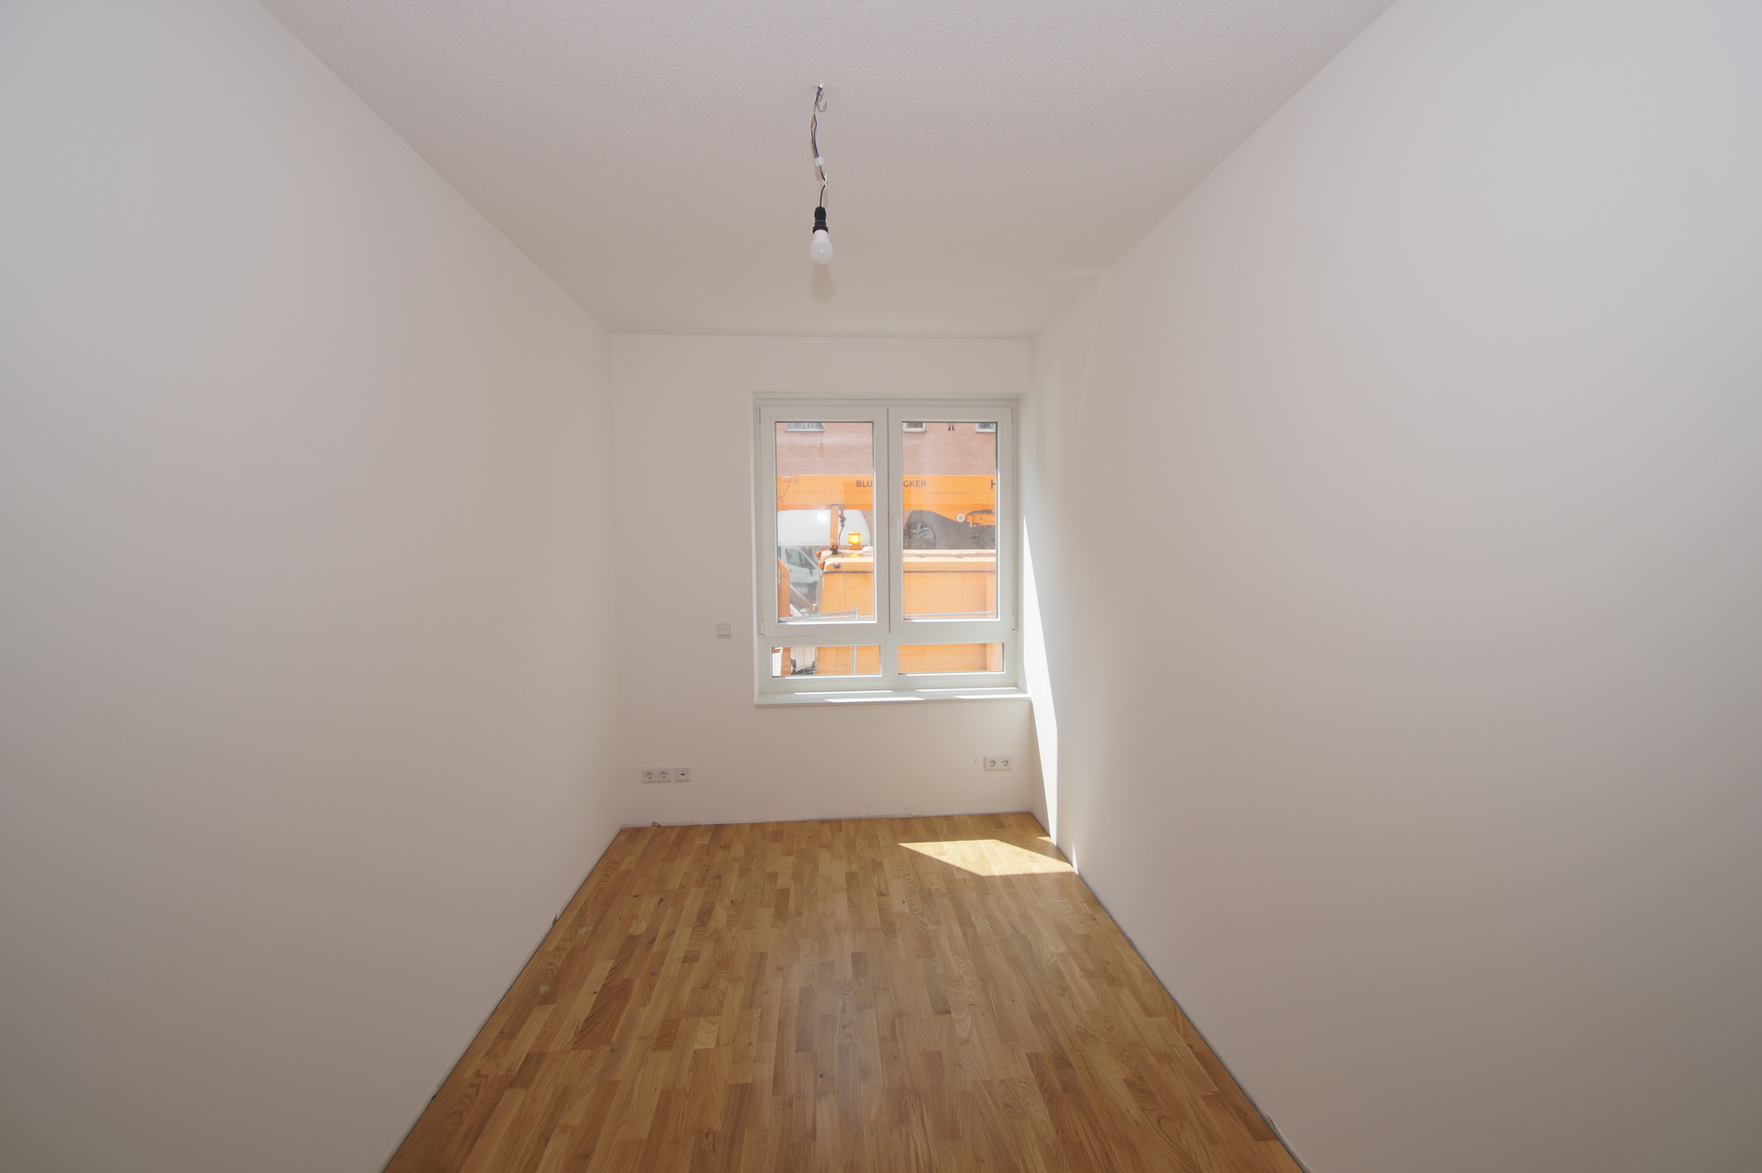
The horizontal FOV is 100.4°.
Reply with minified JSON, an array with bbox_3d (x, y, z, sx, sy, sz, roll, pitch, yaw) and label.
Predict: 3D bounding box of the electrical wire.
[{"bbox_3d":[-0.142,-1.005,1.679,0.037,0.269,0.034,-1,4,-4],"label":"electrical wire"}]

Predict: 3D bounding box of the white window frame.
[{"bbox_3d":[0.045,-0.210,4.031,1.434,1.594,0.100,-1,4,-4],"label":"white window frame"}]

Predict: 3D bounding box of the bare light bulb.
[{"bbox_3d":[-0.136,-0.808,1.692,0.054,0.132,0.054,-1,4,-4],"label":"bare light bulb"}]

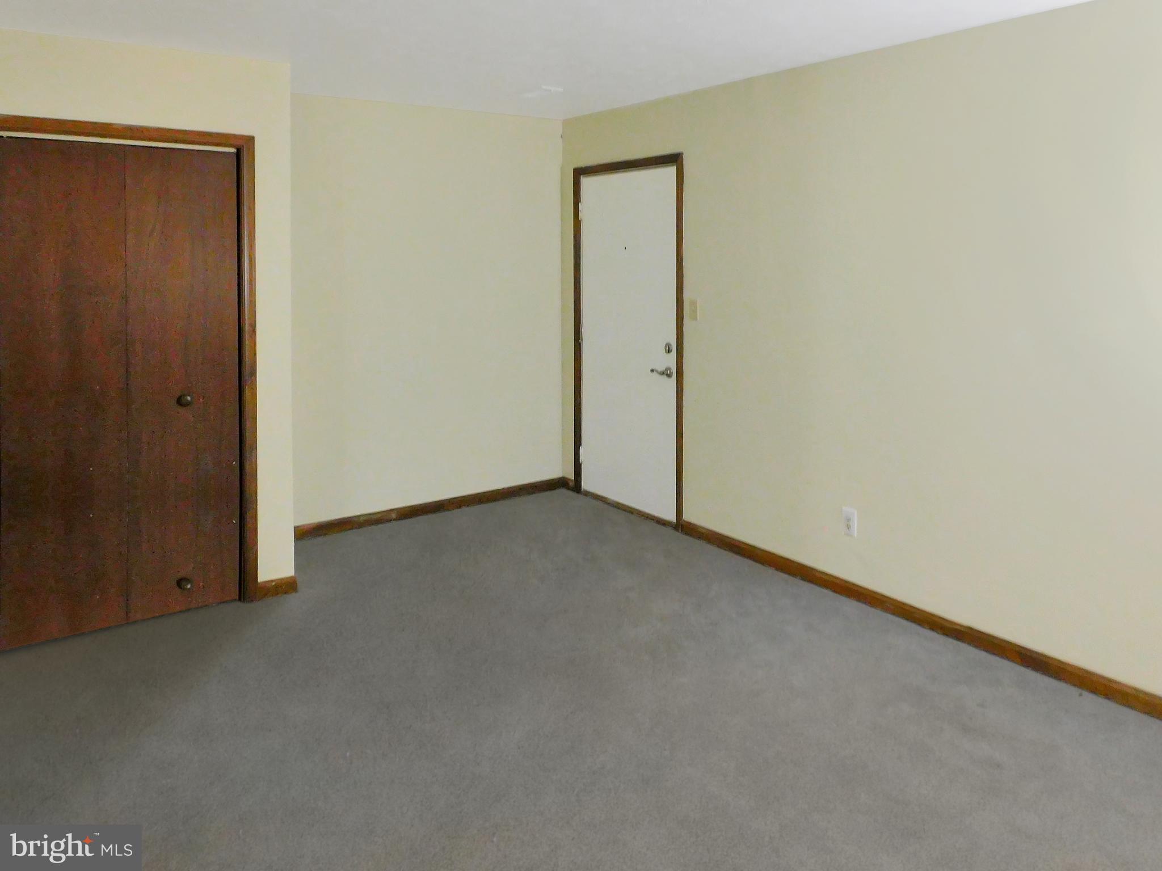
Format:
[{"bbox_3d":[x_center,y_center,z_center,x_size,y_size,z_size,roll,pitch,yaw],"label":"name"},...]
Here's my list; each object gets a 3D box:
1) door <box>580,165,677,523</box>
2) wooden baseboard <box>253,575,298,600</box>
[{"bbox_3d":[0.296,-0.562,5.006,0.045,2.050,0.870,-9,15,-37],"label":"door"},{"bbox_3d":[-1.448,0.723,3.833,0.180,0.090,0.020,-9,15,-37],"label":"wooden baseboard"}]

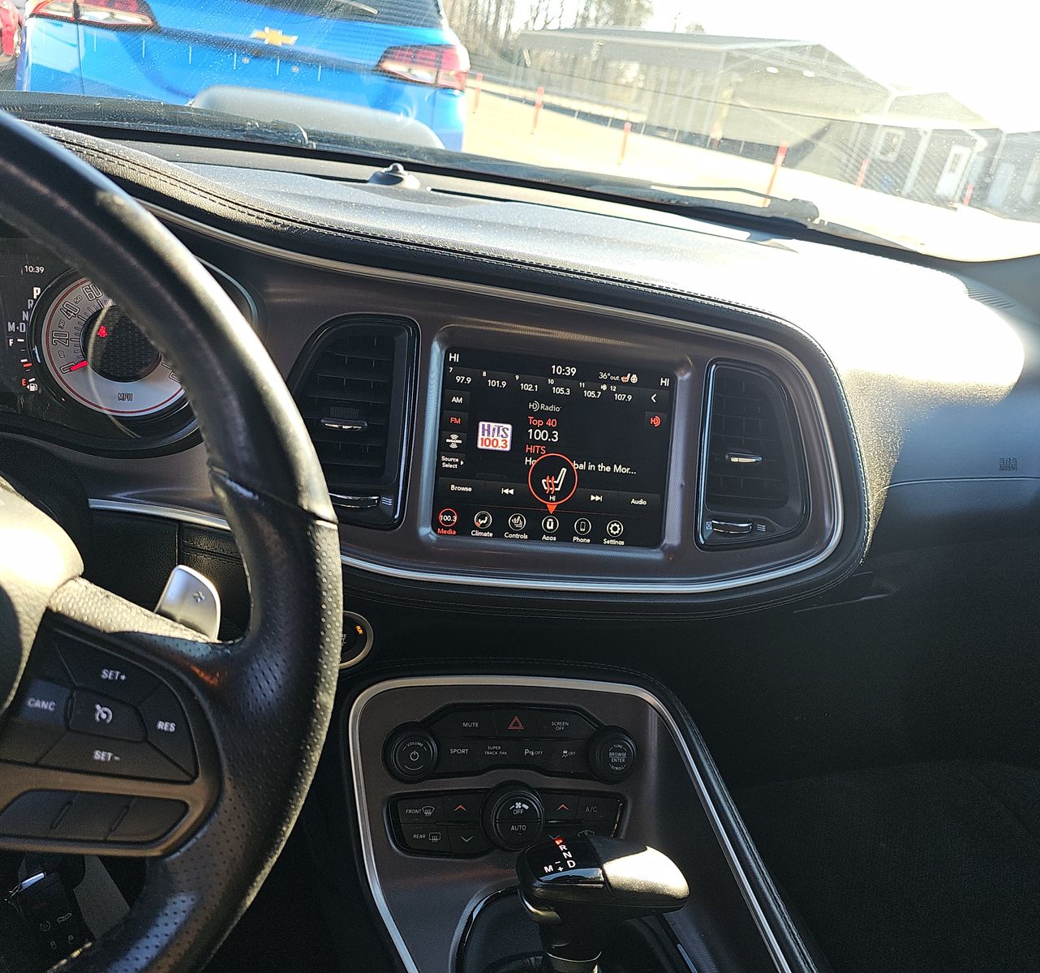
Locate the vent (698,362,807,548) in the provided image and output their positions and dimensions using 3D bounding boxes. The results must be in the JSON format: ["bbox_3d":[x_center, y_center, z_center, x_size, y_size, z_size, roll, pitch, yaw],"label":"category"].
[{"bbox_3d":[0.175,-0.021,0.656,0.092,0.138,0.028,4,2,-14],"label":"vent"}]

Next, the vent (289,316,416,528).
[{"bbox_3d":[-0.120,-0.045,0.582,0.092,0.138,0.028,4,2,-14],"label":"vent"}]

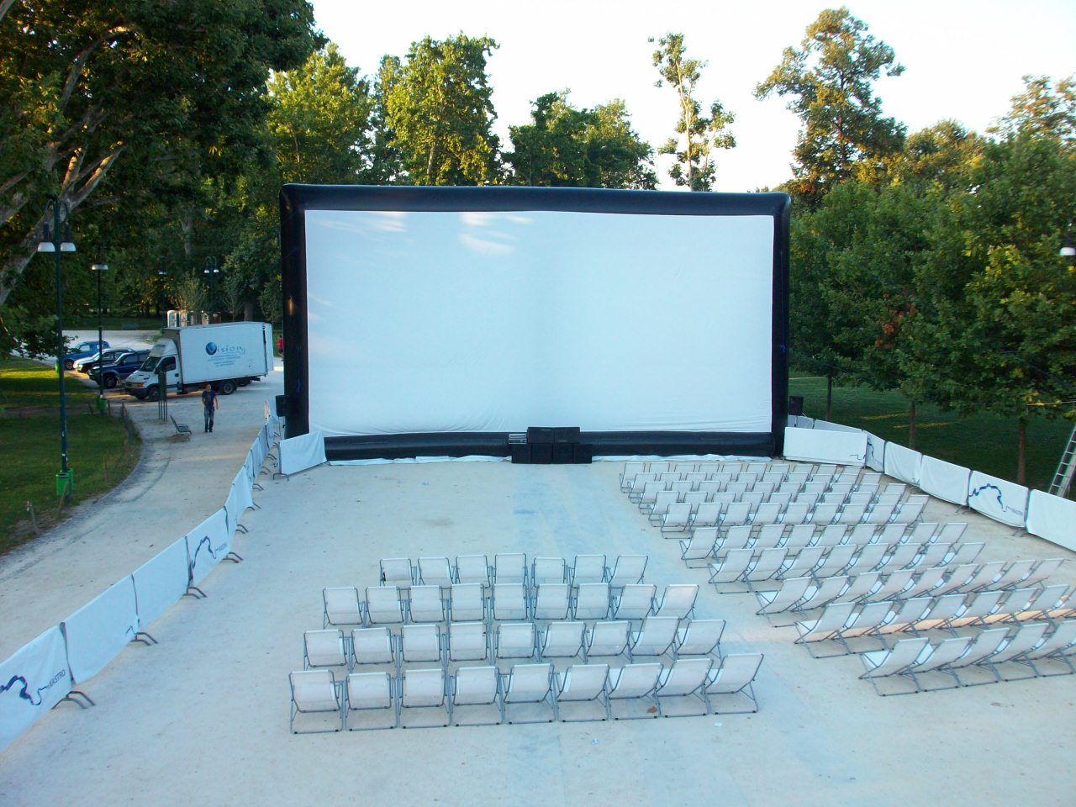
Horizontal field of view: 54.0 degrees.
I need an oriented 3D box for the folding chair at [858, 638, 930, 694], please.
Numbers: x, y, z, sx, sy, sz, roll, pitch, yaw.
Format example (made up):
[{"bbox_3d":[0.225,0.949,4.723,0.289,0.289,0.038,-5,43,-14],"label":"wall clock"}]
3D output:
[{"bbox_3d":[4.738,3.409,14.107,0.617,0.812,0.865,-1,7,-14],"label":"folding chair"}]

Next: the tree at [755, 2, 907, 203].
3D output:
[{"bbox_3d":[17.715,-12.577,64.017,9.200,22.000,9.000,0,6,0],"label":"tree"}]

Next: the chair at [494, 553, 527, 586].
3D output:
[{"bbox_3d":[-0.501,3.040,19.180,0.636,0.850,0.896,0,7,-3],"label":"chair"}]

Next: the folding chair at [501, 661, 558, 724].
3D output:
[{"bbox_3d":[-0.119,3.485,13.115,0.617,0.808,0.870,0,7,-8],"label":"folding chair"}]

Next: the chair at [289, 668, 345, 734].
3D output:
[{"bbox_3d":[-2.780,3.610,13.241,0.640,0.889,0.946,-1,7,-7],"label":"chair"}]

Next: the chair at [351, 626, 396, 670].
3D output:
[{"bbox_3d":[-2.246,3.329,14.461,0.617,0.781,0.894,0,7,-6],"label":"chair"}]

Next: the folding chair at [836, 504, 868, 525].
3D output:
[{"bbox_3d":[6.415,2.394,21.827,0.600,0.802,0.874,0,6,-4],"label":"folding chair"}]

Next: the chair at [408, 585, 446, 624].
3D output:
[{"bbox_3d":[-1.707,3.104,16.299,0.615,0.819,0.849,0,6,-3],"label":"chair"}]

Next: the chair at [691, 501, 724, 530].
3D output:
[{"bbox_3d":[3.485,2.381,21.956,0.600,0.802,0.874,0,6,-3],"label":"chair"}]

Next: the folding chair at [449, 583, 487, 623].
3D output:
[{"bbox_3d":[-1.125,3.185,16.896,0.640,0.893,0.944,0,7,-3],"label":"folding chair"}]

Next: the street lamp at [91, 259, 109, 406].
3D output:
[{"bbox_3d":[-18.066,-2.976,43.535,0.800,6.800,0.550,-3,8,-30],"label":"street lamp"}]

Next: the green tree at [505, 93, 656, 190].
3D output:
[{"bbox_3d":[2.896,-12.264,74.085,11.000,18.519,11.000,0,7,0],"label":"green tree"}]

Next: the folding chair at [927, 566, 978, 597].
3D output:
[{"bbox_3d":[6.696,2.904,17.094,0.600,0.802,0.874,-2,7,-19],"label":"folding chair"}]

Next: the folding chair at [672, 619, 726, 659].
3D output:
[{"bbox_3d":[2.329,3.390,15.275,0.640,0.840,0.960,-1,7,-5],"label":"folding chair"}]

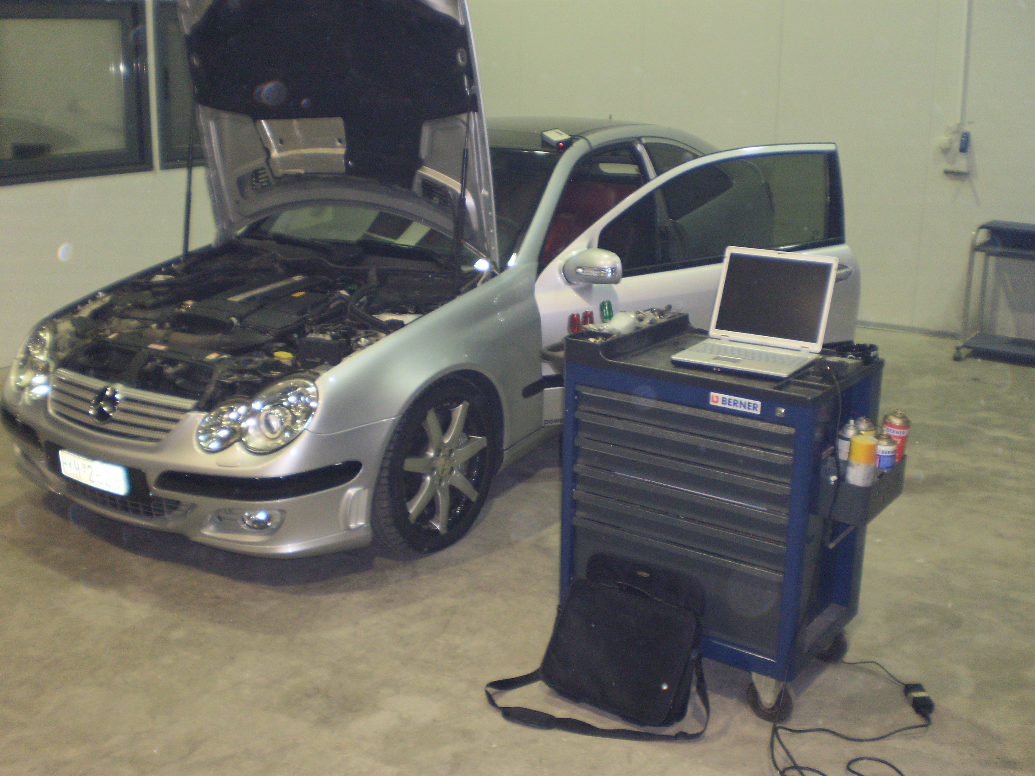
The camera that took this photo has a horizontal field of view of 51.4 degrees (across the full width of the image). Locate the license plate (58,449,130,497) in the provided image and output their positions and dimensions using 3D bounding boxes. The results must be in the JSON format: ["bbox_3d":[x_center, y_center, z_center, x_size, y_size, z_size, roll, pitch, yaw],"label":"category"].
[{"bbox_3d":[-1.364,0.270,3.454,0.350,0.090,0.020,9,17,30],"label":"license plate"}]

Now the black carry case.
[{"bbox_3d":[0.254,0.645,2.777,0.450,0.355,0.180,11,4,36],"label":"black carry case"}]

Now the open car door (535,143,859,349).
[{"bbox_3d":[0.709,-0.417,4.281,1.300,1.100,0.310,-2,15,-8],"label":"open car door"}]

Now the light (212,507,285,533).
[{"bbox_3d":[-0.809,0.400,3.283,0.210,0.075,0.080,3,15,11],"label":"light"}]

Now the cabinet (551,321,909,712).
[{"bbox_3d":[0.564,0.324,2.870,0.780,0.926,0.480,11,18,36],"label":"cabinet"}]

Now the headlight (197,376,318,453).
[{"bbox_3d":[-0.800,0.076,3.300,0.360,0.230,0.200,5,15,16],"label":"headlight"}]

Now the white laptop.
[{"bbox_3d":[0.613,-0.193,2.757,0.325,0.287,0.377,11,18,34],"label":"white laptop"}]

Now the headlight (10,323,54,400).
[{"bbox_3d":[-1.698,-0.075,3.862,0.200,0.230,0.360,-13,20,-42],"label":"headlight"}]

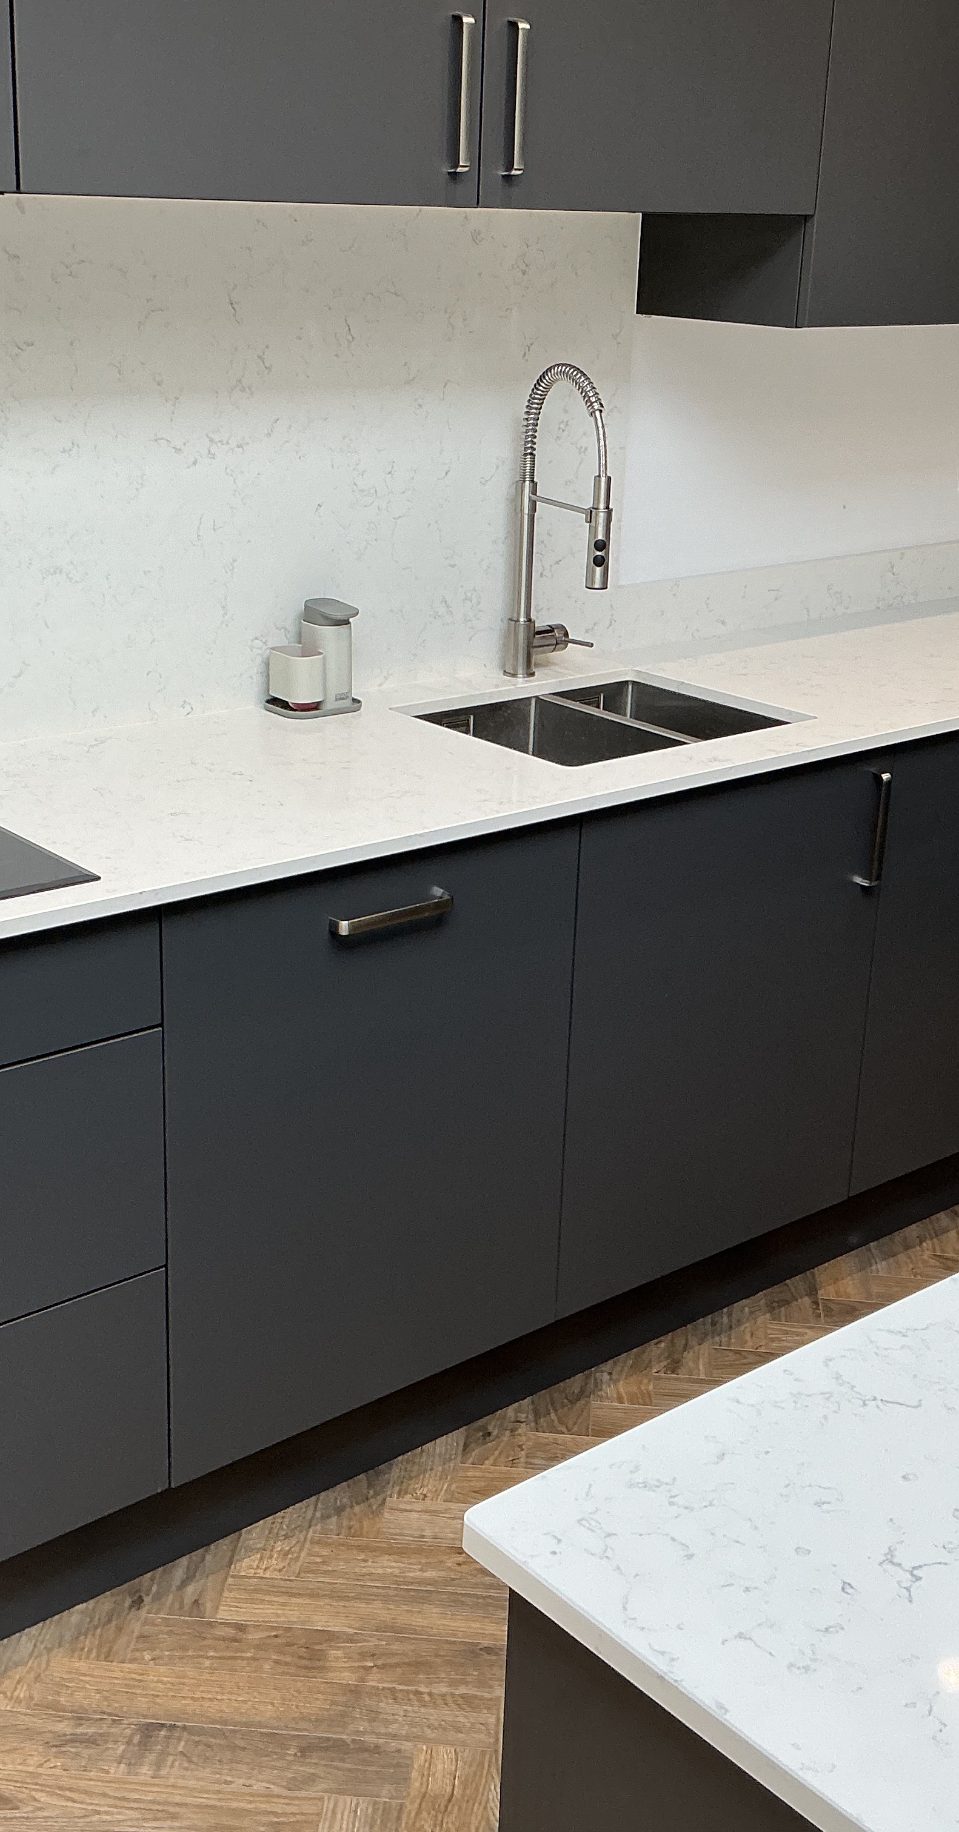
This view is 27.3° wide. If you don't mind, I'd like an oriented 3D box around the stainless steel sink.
[{"bbox_3d":[0.173,-0.179,2.818,0.500,0.190,0.400,-14,25,-37],"label":"stainless steel sink"}]

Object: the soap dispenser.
[{"bbox_3d":[-0.228,-0.363,2.752,0.130,0.152,0.093,-14,25,-37],"label":"soap dispenser"}]

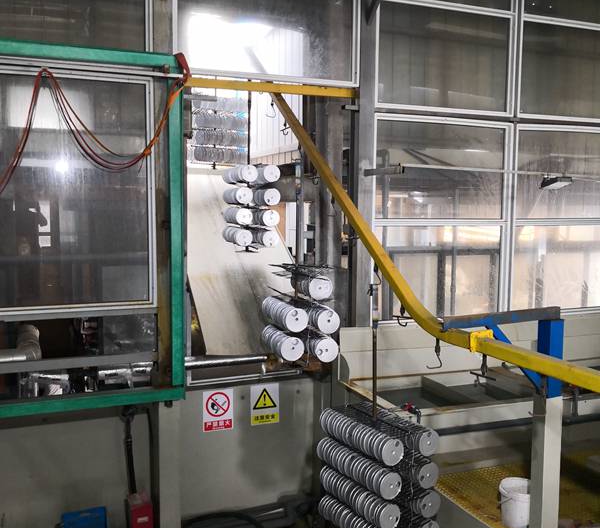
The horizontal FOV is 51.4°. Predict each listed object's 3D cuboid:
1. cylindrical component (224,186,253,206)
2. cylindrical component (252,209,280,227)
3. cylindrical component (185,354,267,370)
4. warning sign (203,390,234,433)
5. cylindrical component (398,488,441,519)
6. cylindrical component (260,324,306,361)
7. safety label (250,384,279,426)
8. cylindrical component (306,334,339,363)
[{"bbox_3d":[-0.684,-0.756,6.968,0.180,0.180,0.570,-1,6,-19],"label":"cylindrical component"},{"bbox_3d":[-0.384,-0.516,7.006,0.180,0.180,0.480,-1,6,-19],"label":"cylindrical component"},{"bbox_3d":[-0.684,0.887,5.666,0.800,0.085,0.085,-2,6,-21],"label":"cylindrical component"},{"bbox_3d":[-0.748,1.351,5.750,0.277,0.373,0.010,-2,6,-21],"label":"warning sign"},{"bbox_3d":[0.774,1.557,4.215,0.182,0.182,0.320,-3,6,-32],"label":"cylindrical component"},{"bbox_3d":[-0.165,0.676,5.471,0.205,0.205,0.680,-1,6,-18],"label":"cylindrical component"},{"bbox_3d":[-0.325,1.331,5.915,0.274,0.383,0.010,-2,6,-21],"label":"safety label"},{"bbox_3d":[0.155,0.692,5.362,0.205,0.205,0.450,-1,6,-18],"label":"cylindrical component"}]

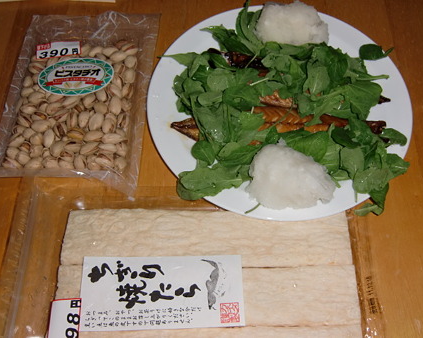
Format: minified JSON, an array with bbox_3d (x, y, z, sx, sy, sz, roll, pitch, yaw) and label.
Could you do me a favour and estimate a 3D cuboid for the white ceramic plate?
[{"bbox_3d":[0.066,-0.066,0.455,0.262,0.024,0.262,0,63,3],"label":"white ceramic plate"}]

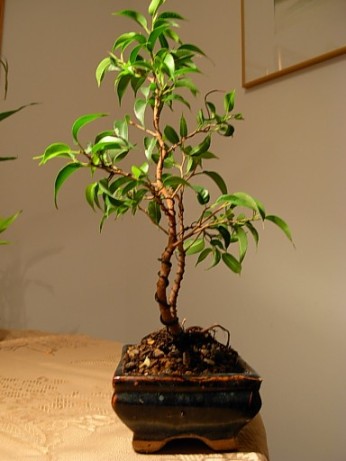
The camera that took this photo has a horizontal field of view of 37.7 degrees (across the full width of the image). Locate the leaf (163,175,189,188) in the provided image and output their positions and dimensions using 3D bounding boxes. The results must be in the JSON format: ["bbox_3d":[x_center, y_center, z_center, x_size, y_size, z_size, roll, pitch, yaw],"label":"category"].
[{"bbox_3d":[0.004,-0.052,0.540,0.037,0.010,0.014,21,34,22],"label":"leaf"}]

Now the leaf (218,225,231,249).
[{"bbox_3d":[0.055,0.007,0.540,0.013,0.026,0.013,1,-4,-17],"label":"leaf"}]

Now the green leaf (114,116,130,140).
[{"bbox_3d":[-0.056,-0.111,0.552,0.016,0.027,0.013,0,-4,0],"label":"green leaf"}]

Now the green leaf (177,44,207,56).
[{"bbox_3d":[0.022,-0.200,0.562,0.031,0.013,0.014,0,-4,0],"label":"green leaf"}]

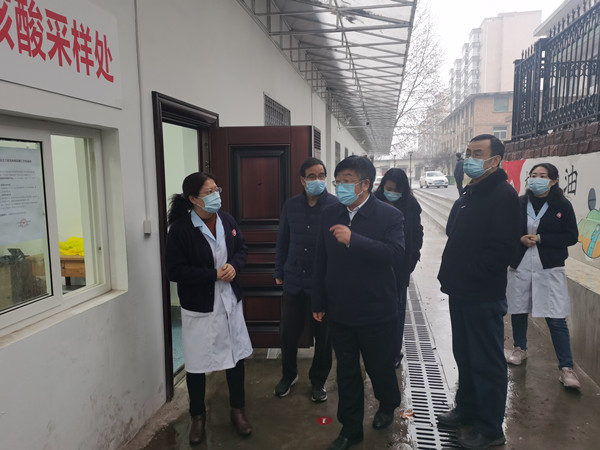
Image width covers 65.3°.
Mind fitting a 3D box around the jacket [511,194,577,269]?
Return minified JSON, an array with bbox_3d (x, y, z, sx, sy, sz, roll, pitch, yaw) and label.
[{"bbox_3d":[1.833,0.047,3.553,0.490,0.542,0.320,3,7,36],"label":"jacket"}]

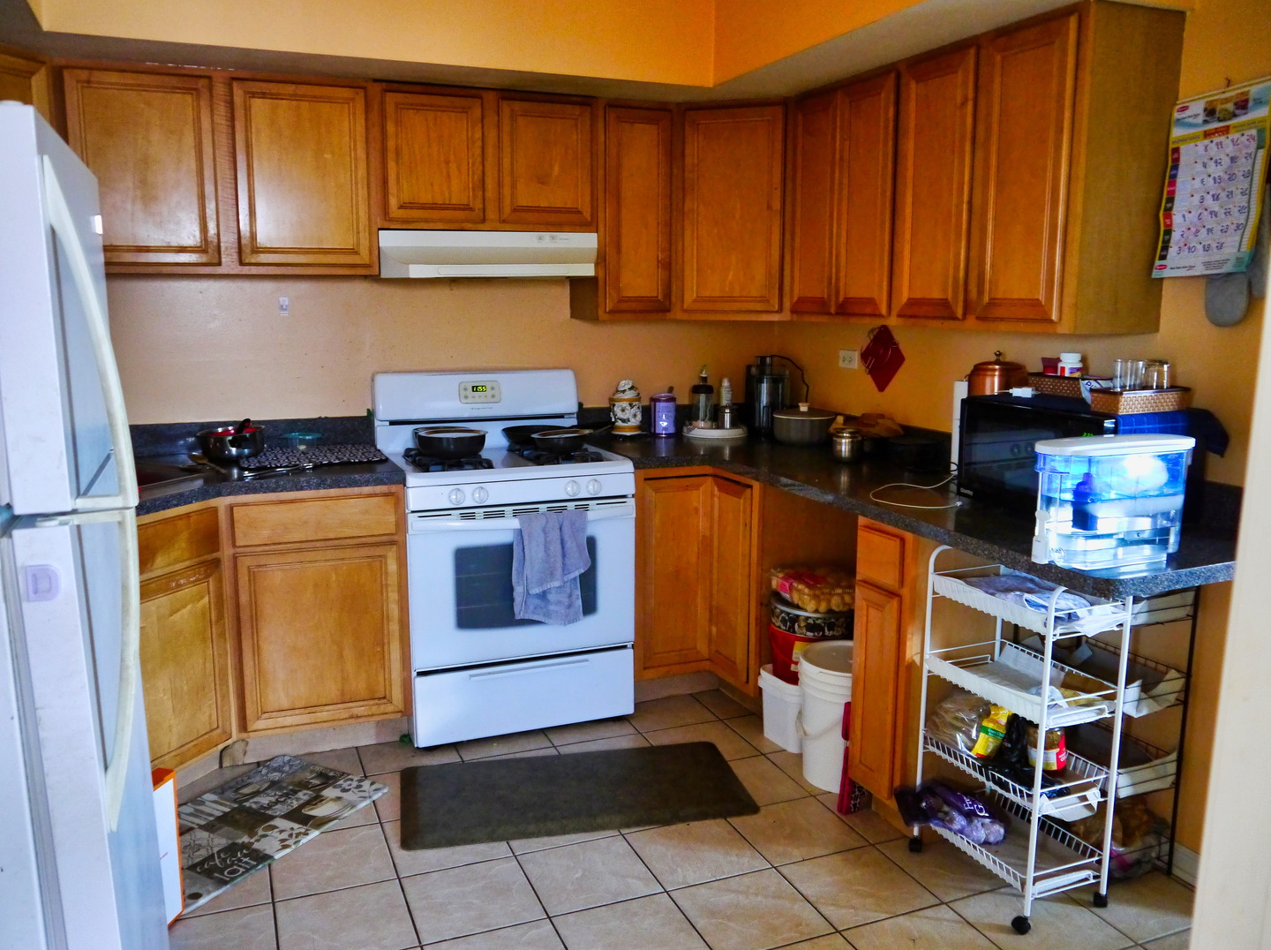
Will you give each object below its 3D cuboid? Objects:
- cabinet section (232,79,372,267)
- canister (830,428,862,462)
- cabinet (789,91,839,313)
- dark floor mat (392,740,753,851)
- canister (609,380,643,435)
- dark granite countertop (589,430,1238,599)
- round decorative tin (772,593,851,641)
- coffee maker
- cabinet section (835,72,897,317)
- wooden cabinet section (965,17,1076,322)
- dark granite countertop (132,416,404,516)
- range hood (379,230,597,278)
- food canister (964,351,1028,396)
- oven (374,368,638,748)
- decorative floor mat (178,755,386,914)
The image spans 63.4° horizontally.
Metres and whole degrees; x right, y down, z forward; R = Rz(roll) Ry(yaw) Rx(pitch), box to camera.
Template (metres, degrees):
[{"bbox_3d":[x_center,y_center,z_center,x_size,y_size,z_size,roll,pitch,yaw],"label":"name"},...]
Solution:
[{"bbox_3d":[-1.083,-0.954,3.327,0.400,0.553,0.260,-4,11,-22],"label":"cabinet section"},{"bbox_3d":[0.737,-0.102,3.583,0.100,0.102,0.100,0,9,0],"label":"canister"},{"bbox_3d":[0.740,-0.909,3.531,0.320,0.740,0.305,-4,10,-22],"label":"cabinet"},{"bbox_3d":[-0.185,0.942,3.088,1.012,0.018,0.512,-2,10,-11],"label":"dark floor mat"},{"bbox_3d":[-0.037,-0.260,4.072,0.125,0.213,0.125,0,10,2],"label":"canister"},{"bbox_3d":[0.619,0.023,3.158,0.923,0.043,2.408,-4,10,-22],"label":"dark granite countertop"},{"bbox_3d":[0.600,0.451,3.373,0.304,0.076,0.304,0,10,0],"label":"round decorative tin"},{"bbox_3d":[0.529,-0.317,4.128,0.189,0.310,0.207,1,10,3],"label":"coffee maker"},{"bbox_3d":[0.832,-0.864,3.250,0.260,0.708,0.291,-4,11,-22],"label":"cabinet section"},{"bbox_3d":[1.093,-0.754,2.632,0.260,0.710,0.299,-4,11,-22],"label":"wooden cabinet section"},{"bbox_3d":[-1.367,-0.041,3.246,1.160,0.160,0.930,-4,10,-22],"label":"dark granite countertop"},{"bbox_3d":[-0.543,-0.773,3.646,0.760,0.152,0.395,-4,10,-22],"label":"range hood"},{"bbox_3d":[1.045,-0.292,2.976,0.176,0.137,0.176,4,10,19],"label":"food canister"},{"bbox_3d":[-0.472,0.254,3.655,0.765,1.190,0.690,-4,10,-22],"label":"oven"},{"bbox_3d":[-1.119,0.978,2.866,0.450,0.014,0.770,5,11,28],"label":"decorative floor mat"}]

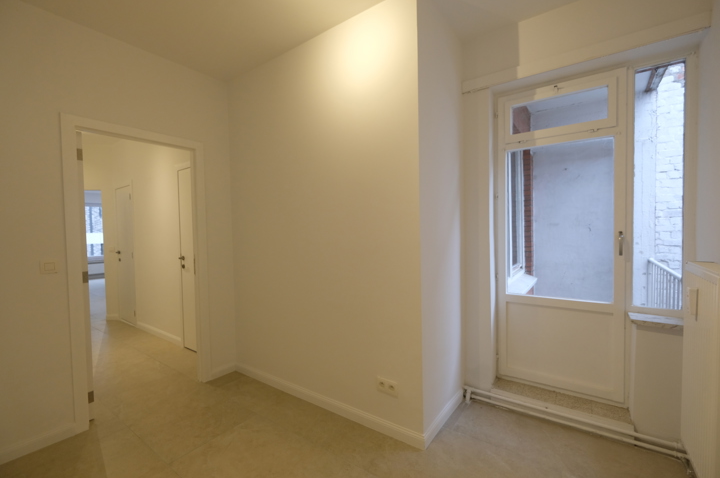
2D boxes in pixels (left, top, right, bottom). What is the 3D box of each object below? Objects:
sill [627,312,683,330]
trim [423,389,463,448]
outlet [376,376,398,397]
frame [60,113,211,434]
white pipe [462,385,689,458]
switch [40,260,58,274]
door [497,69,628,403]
[{"bbox_3d":[1.792,0.502,1.787,0.270,0.042,0.185,0,2,34],"label":"sill"},{"bbox_3d":[0.594,1.218,2.075,0.016,0.095,0.652,0,2,38],"label":"trim"},{"bbox_3d":[0.180,0.970,1.966,0.150,0.087,0.012,0,2,34],"label":"outlet"},{"bbox_3d":[-1.692,0.234,2.367,0.130,2.137,0.900,0,2,39],"label":"frame"},{"bbox_3d":[1.282,1.168,1.964,1.196,0.098,0.040,0,2,34],"label":"white pipe"},{"bbox_3d":[-1.985,0.177,1.919,0.012,0.080,0.080,0,2,39],"label":"switch"},{"bbox_3d":[1.412,0.015,2.157,0.775,2.170,0.070,0,2,34],"label":"door"}]

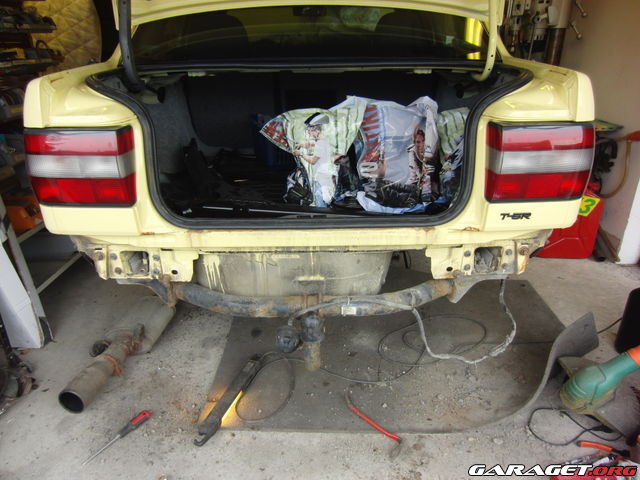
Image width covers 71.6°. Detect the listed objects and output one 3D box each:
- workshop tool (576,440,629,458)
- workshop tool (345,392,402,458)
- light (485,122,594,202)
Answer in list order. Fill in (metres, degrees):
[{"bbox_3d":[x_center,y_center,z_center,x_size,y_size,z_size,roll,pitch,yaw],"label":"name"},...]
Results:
[{"bbox_3d":[0.832,0.618,1.304,0.155,0.022,0.045,7,25,15],"label":"workshop tool"},{"bbox_3d":[0.166,0.570,1.419,0.055,0.025,0.265,-17,29,-32],"label":"workshop tool"},{"bbox_3d":[0.614,-0.224,1.290,0.305,0.220,0.125,0,24,0],"label":"light"}]

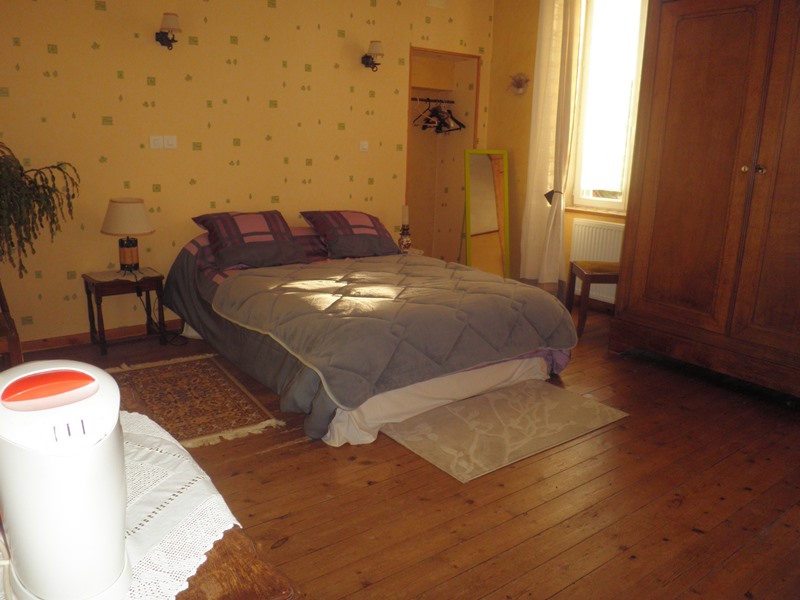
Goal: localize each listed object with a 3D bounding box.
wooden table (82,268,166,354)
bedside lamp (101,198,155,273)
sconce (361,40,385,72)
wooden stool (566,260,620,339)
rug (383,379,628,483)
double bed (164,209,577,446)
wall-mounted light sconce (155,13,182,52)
[{"bbox_3d":[-1.714,0.063,3.771,0.410,0.460,0.320,-9,17,-35],"label":"wooden table"},{"bbox_3d":[-1.660,-0.385,3.692,0.340,0.455,0.340,-9,17,-35],"label":"bedside lamp"},{"bbox_3d":[-0.202,-1.834,4.545,0.135,0.205,0.190,-9,17,-35],"label":"sconce"},{"bbox_3d":[1.437,-0.012,4.256,0.410,0.460,0.430,1,14,0],"label":"wooden stool"},{"bbox_3d":[0.494,0.548,2.841,1.100,0.012,0.650,-9,17,-35],"label":"rug"},{"bbox_3d":[-0.323,-0.043,3.630,1.500,0.770,2.100,-9,17,-35],"label":"double bed"},{"bbox_3d":[-1.425,-1.642,3.682,0.135,0.205,0.190,-9,17,-35],"label":"wall-mounted light sconce"}]

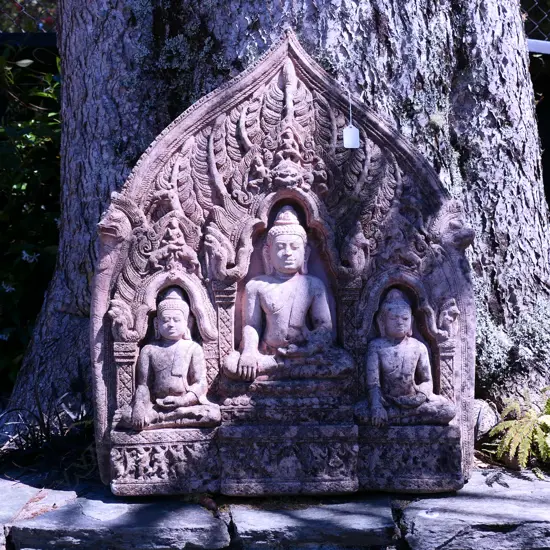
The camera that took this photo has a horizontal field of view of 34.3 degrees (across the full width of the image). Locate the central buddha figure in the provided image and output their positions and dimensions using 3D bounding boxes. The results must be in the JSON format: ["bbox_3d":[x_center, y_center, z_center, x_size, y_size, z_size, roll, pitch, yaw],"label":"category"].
[{"bbox_3d":[0.023,0.032,1.545,0.224,0.306,0.110,0,1,-6],"label":"central buddha figure"}]

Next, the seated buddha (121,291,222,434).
[{"bbox_3d":[-0.181,0.144,1.540,0.170,0.246,0.090,0,1,-6],"label":"seated buddha"}]

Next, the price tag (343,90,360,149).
[{"bbox_3d":[0.134,-0.272,1.560,0.029,0.100,0.006,-1,9,-2],"label":"price tag"}]

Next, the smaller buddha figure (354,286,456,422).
[{"bbox_3d":[0.229,0.146,1.575,0.173,0.242,0.090,0,1,-6],"label":"smaller buddha figure"}]

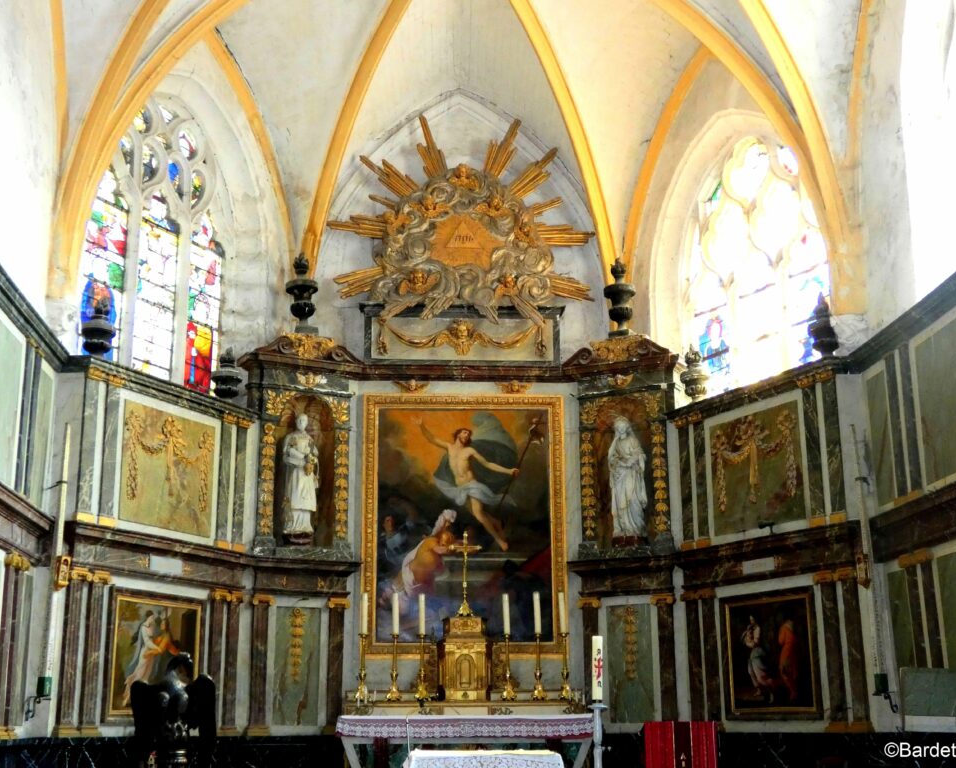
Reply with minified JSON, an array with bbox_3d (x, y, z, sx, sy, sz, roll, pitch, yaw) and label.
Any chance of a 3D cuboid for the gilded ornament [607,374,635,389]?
[{"bbox_3d":[1.557,-0.027,13.850,0.280,0.130,0.100,-9,-18,28],"label":"gilded ornament"}]

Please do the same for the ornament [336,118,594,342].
[{"bbox_3d":[-0.215,-1.898,15.035,3.038,2.472,0.427,1,-15,-4],"label":"ornament"}]

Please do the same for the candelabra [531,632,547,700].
[{"bbox_3d":[0.634,2.954,13.302,0.158,0.676,0.158,1,-15,-4],"label":"candelabra"}]

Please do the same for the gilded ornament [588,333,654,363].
[{"bbox_3d":[1.555,-0.386,13.905,0.680,0.230,0.180,-9,-18,28],"label":"gilded ornament"}]

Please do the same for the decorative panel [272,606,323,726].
[{"bbox_3d":[-1.901,2.978,13.422,0.490,1.213,0.048,7,-17,-26],"label":"decorative panel"}]

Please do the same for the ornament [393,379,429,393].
[{"bbox_3d":[-0.759,0.020,14.513,0.407,0.124,0.114,1,-15,-4],"label":"ornament"}]

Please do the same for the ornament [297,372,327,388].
[{"bbox_3d":[-1.791,-0.034,13.750,0.310,0.135,0.100,8,-18,-28],"label":"ornament"}]

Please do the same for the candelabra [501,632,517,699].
[{"bbox_3d":[0.313,2.843,12.758,0.140,0.660,0.140,0,-16,0],"label":"candelabra"}]

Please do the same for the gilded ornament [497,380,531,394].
[{"bbox_3d":[0.388,0.039,13.955,0.370,0.145,0.110,0,-16,0],"label":"gilded ornament"}]

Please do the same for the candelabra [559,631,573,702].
[{"bbox_3d":[0.887,2.838,12.759,0.140,0.660,0.140,0,-16,0],"label":"candelabra"}]

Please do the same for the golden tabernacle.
[{"bbox_3d":[-0.139,2.860,13.267,0.538,0.843,0.399,1,-15,-4],"label":"golden tabernacle"}]

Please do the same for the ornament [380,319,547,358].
[{"bbox_3d":[-0.171,-0.509,14.095,1.823,0.402,0.150,0,-16,0],"label":"ornament"}]

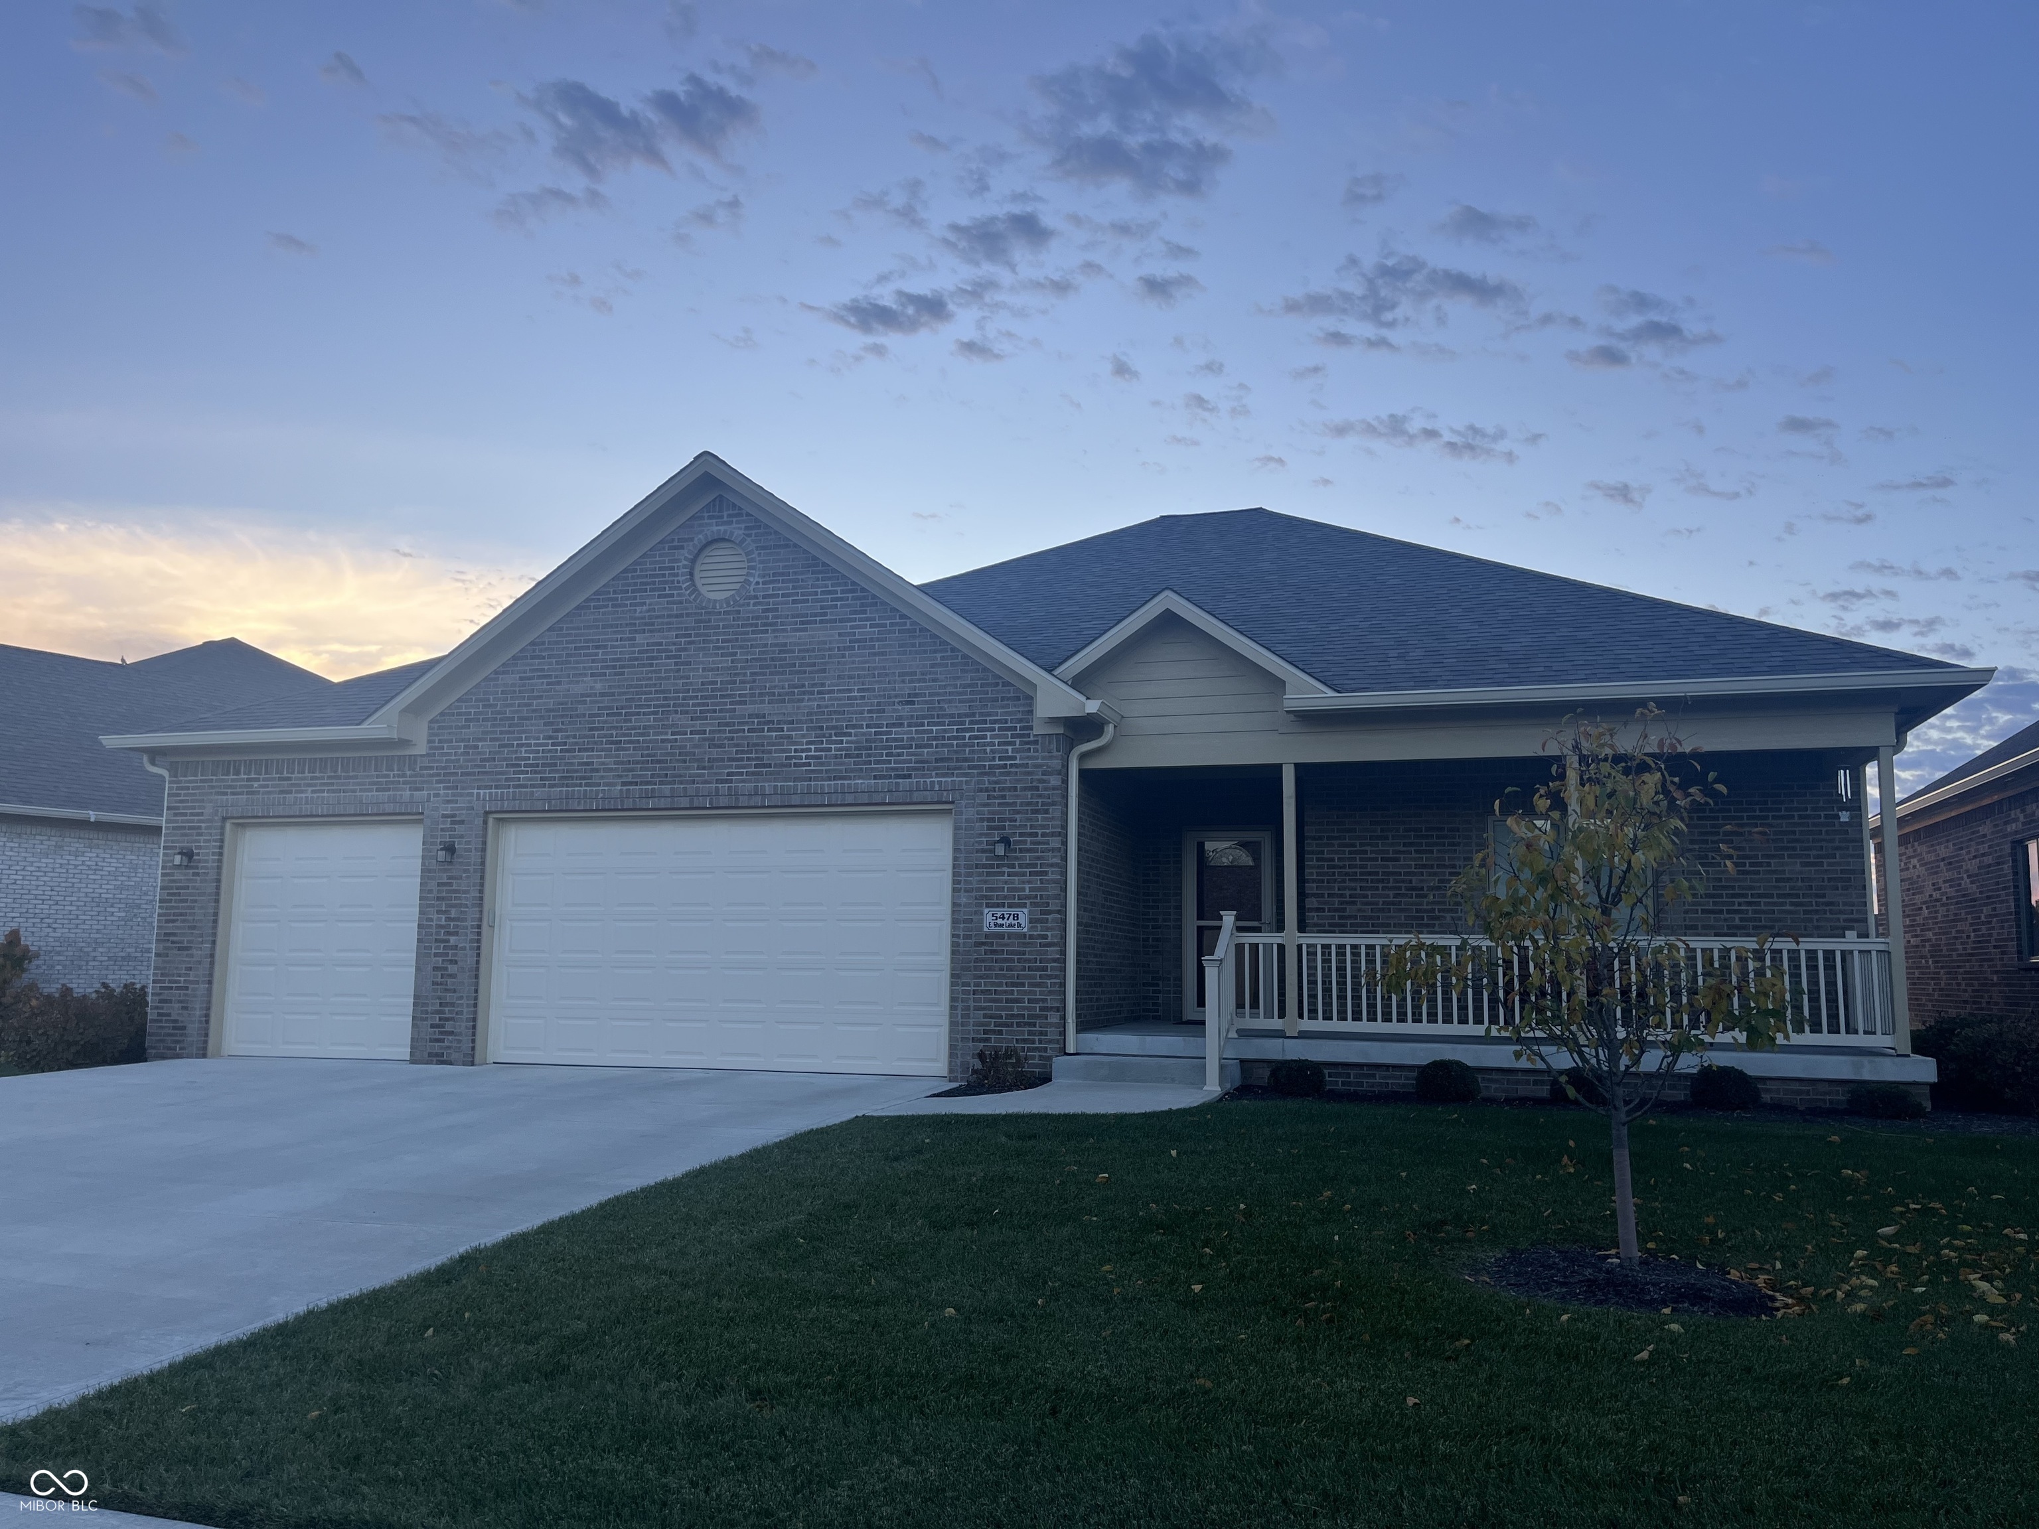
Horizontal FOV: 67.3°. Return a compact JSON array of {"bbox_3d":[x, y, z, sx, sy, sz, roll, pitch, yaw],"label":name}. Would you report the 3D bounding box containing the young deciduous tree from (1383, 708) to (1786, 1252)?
[{"bbox_3d":[2.597,1.017,7.131,1.790,2.543,1.750,-2,-7,18],"label":"young deciduous tree"}]

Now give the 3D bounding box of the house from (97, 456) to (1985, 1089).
[{"bbox_3d":[0.690,0.112,19.810,17.670,6.760,13.500,-2,-7,18],"label":"house"}]

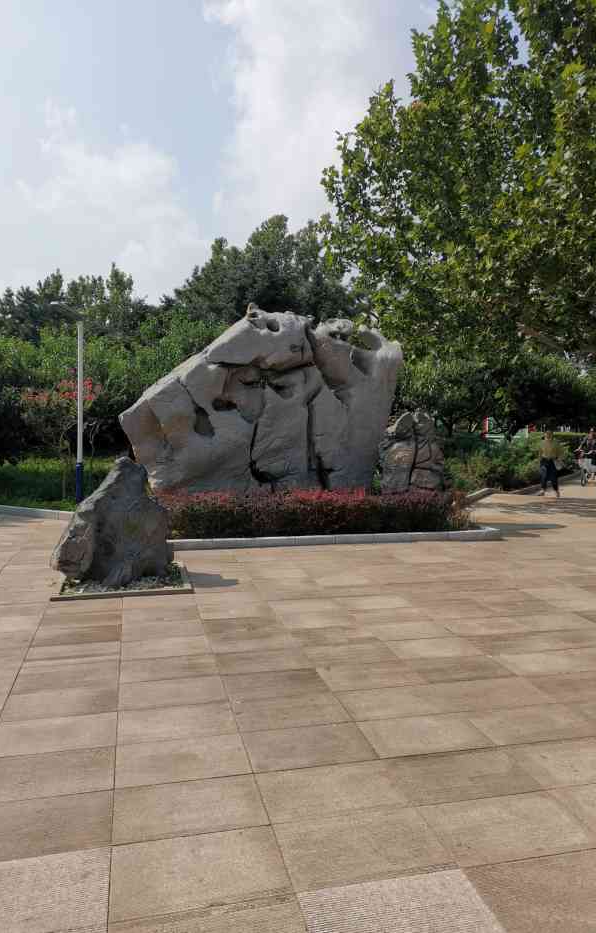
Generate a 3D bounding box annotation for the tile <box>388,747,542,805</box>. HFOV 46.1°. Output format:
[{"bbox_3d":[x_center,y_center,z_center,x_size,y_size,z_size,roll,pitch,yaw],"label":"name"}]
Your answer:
[{"bbox_3d":[0.739,1.427,3.205,0.607,0.040,0.406,0,4,-13],"label":"tile"}]

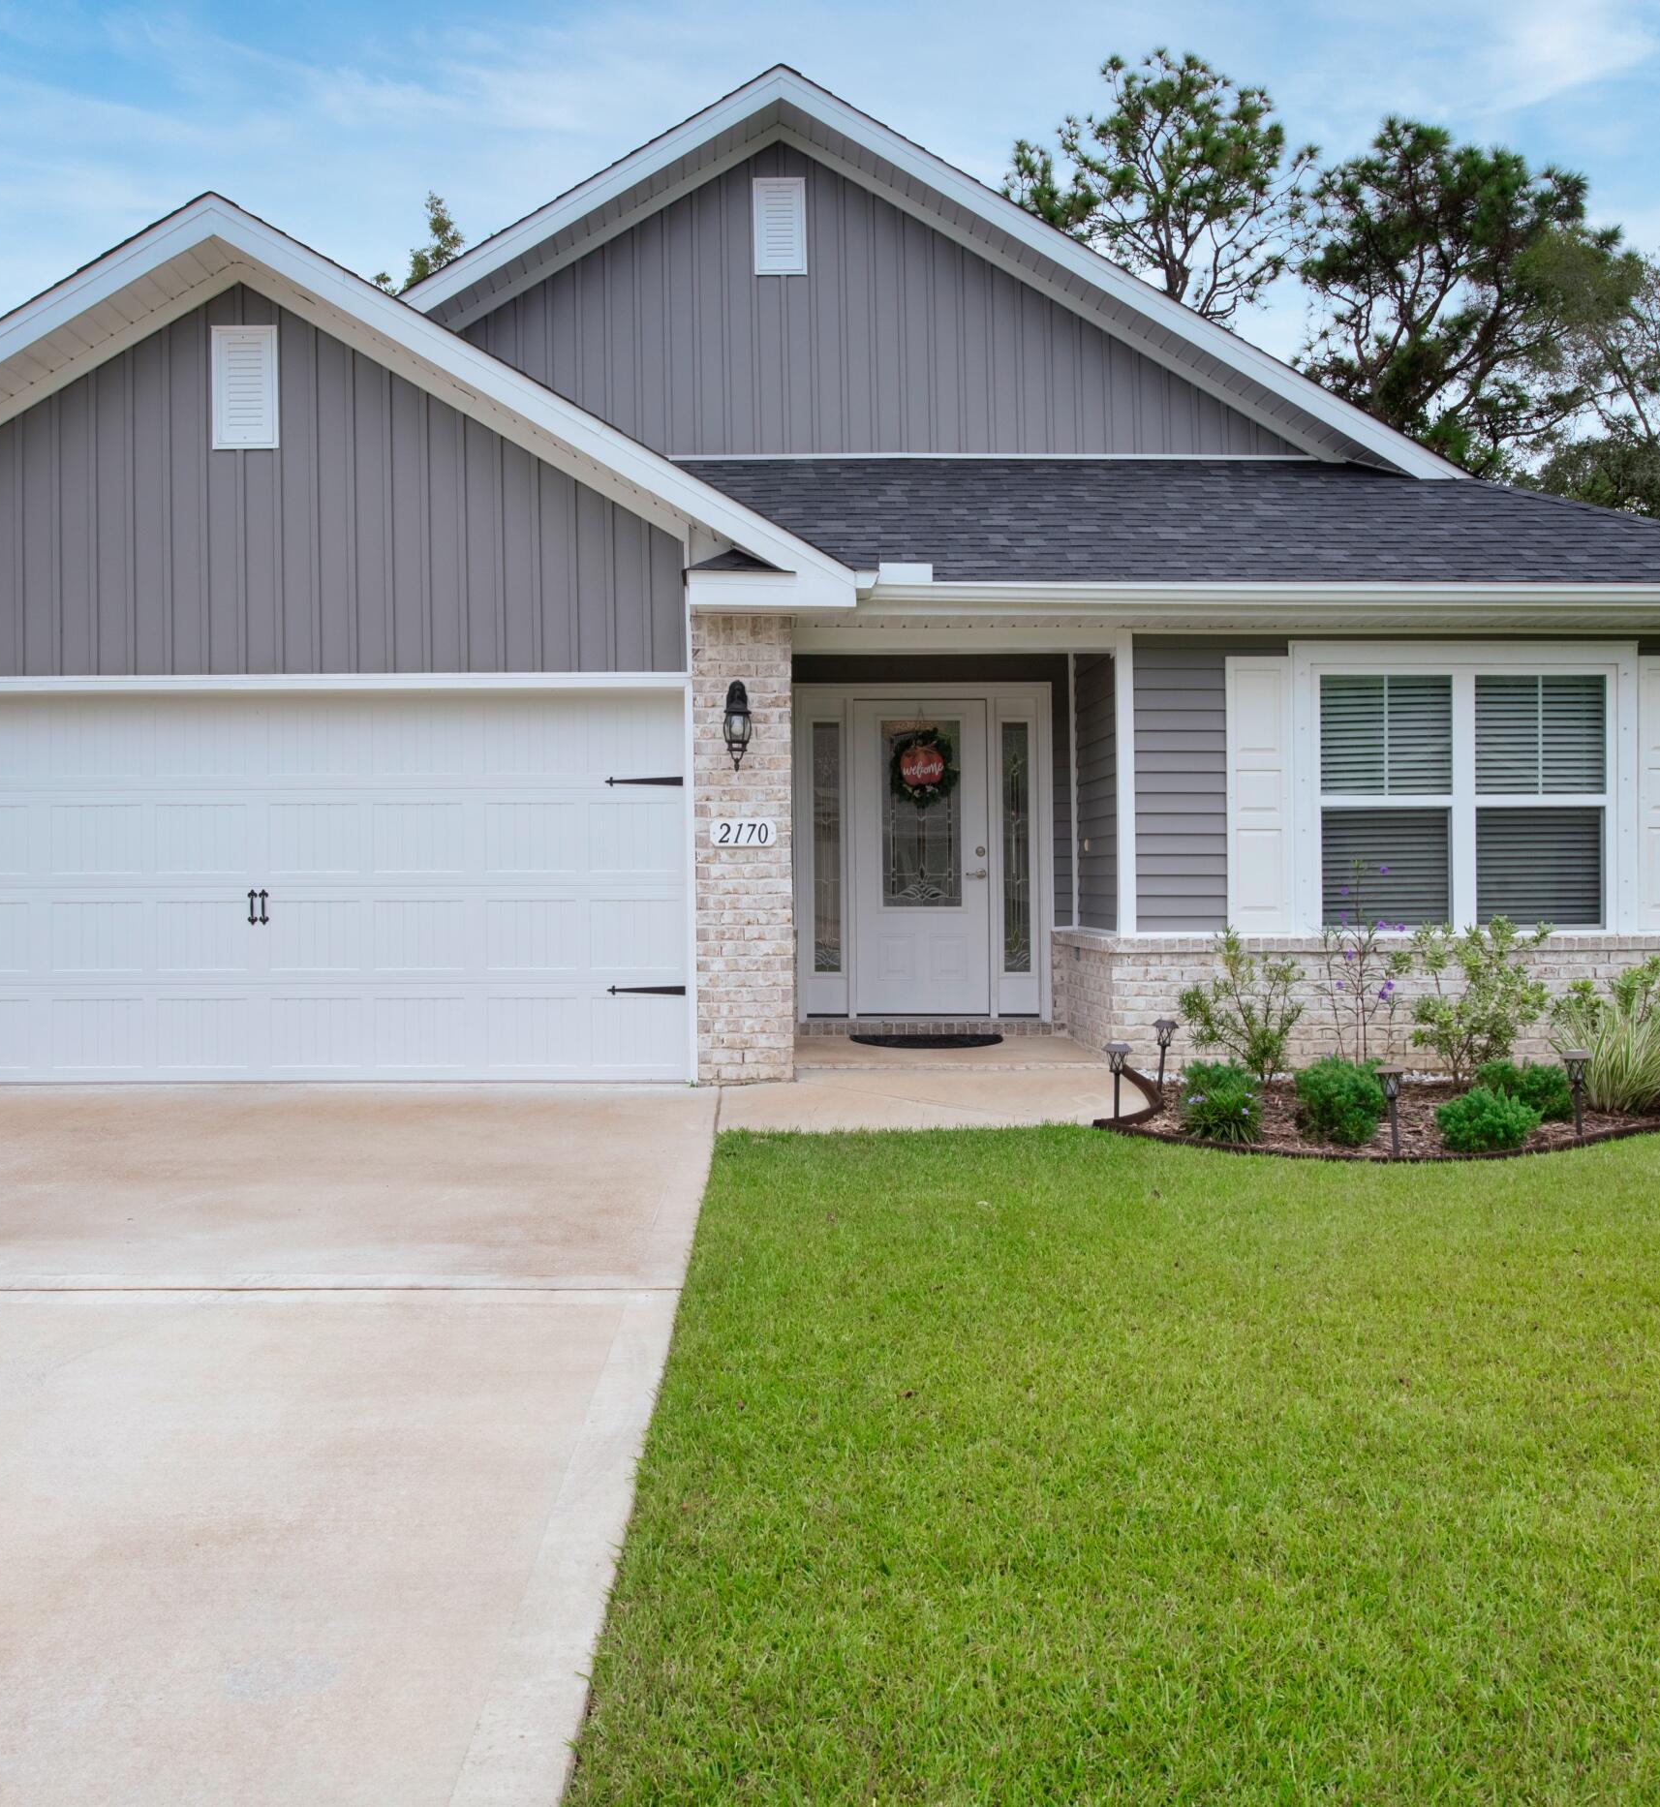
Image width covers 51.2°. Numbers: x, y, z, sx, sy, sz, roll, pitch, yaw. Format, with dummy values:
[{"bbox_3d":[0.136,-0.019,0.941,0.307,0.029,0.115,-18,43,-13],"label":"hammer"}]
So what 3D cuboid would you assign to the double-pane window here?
[{"bbox_3d":[3.664,-0.607,10.020,1.700,1.530,0.100,0,0,0],"label":"double-pane window"}]

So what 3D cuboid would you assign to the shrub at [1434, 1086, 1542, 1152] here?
[{"bbox_3d":[2.929,0.951,7.700,0.460,0.280,0.430,0,0,0],"label":"shrub"}]

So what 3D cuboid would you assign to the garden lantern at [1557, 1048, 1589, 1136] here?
[{"bbox_3d":[3.327,0.844,7.750,0.130,0.400,0.130,0,0,0],"label":"garden lantern"}]

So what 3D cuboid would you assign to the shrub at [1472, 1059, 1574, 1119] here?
[{"bbox_3d":[3.264,0.862,8.150,0.470,0.280,0.430,-1,1,-3],"label":"shrub"}]

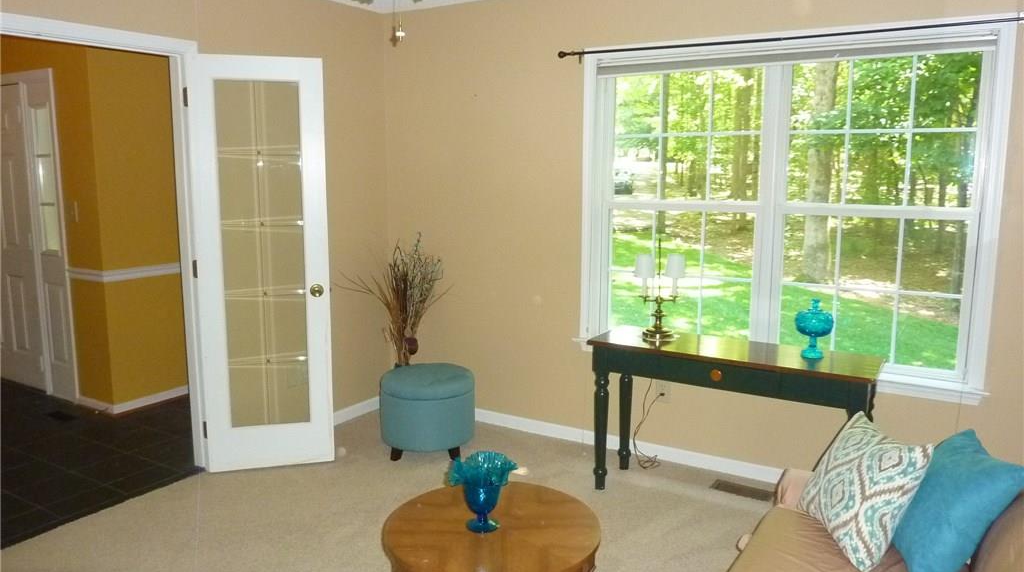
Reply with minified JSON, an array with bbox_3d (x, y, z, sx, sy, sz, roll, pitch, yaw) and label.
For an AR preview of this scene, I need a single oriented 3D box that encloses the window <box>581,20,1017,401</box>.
[{"bbox_3d":[1.184,-0.355,3.464,1.870,1.580,0.130,6,11,30],"label":"window"}]

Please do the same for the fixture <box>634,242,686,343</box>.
[{"bbox_3d":[0.688,0.021,3.433,0.238,0.463,0.155,0,9,0],"label":"fixture"}]

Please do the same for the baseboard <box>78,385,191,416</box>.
[{"bbox_3d":[-2.492,0.715,4.884,0.410,0.065,0.530,6,11,30],"label":"baseboard"}]

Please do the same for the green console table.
[{"bbox_3d":[0.959,0.637,3.350,1.220,0.725,0.395,6,11,30],"label":"green console table"}]

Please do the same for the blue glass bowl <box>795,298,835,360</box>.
[{"bbox_3d":[1.289,0.177,3.150,0.157,0.250,0.157,6,11,30],"label":"blue glass bowl"}]

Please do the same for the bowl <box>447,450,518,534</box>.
[{"bbox_3d":[-0.080,0.564,1.990,0.187,0.175,0.187,0,9,0],"label":"bowl"}]

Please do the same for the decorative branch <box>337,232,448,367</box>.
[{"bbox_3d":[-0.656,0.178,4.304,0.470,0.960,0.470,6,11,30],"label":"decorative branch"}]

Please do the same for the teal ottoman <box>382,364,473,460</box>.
[{"bbox_3d":[-0.457,0.677,4.004,0.505,0.430,0.505,0,9,0],"label":"teal ottoman"}]

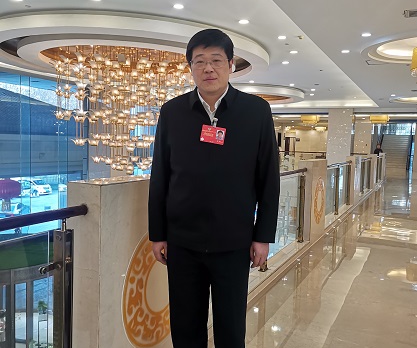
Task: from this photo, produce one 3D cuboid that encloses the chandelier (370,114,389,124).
[{"bbox_3d":[8.517,-2.715,20.800,0.860,0.500,0.860,4,5,27],"label":"chandelier"}]

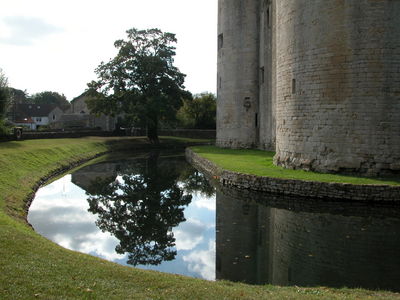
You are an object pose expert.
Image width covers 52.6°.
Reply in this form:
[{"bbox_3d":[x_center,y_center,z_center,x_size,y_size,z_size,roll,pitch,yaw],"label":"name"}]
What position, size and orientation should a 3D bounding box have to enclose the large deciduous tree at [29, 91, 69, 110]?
[{"bbox_3d":[-49.910,-13.020,135.000,13.300,13.000,12.500,0,4,0],"label":"large deciduous tree"}]

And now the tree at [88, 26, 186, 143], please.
[{"bbox_3d":[-6.080,-6.280,40.000,10.200,11.400,10.000,0,4,0],"label":"tree"}]

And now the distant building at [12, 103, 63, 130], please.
[{"bbox_3d":[-43.400,-8.870,108.000,13.000,7.400,8.000,0,4,-6],"label":"distant building"}]

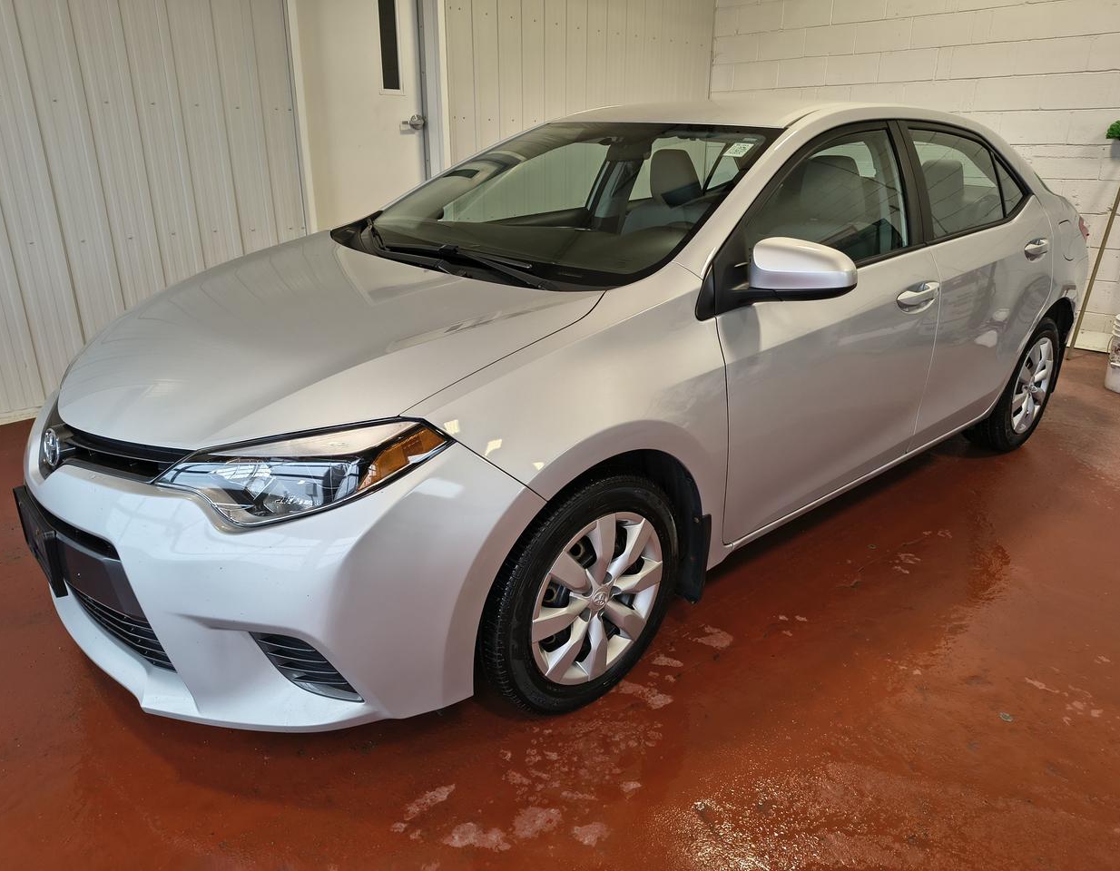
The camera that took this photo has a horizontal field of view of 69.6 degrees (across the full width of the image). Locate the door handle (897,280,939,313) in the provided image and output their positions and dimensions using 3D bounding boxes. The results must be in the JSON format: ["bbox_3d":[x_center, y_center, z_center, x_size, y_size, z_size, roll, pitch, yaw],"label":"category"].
[{"bbox_3d":[1.142,-0.452,2.577,0.235,0.080,0.060,-17,27,-39],"label":"door handle"}]

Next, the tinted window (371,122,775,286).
[{"bbox_3d":[0.009,-0.808,2.615,0.870,0.100,1.490,-44,41,-23],"label":"tinted window"}]

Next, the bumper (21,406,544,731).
[{"bbox_3d":[-0.899,0.135,2.115,0.790,0.620,1.750,-17,27,-39],"label":"bumper"}]

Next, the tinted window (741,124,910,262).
[{"bbox_3d":[0.798,-0.692,2.369,0.950,0.440,0.050,-17,1,-39],"label":"tinted window"}]

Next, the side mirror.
[{"bbox_3d":[0.588,-0.416,2.000,0.240,0.165,0.190,17,26,37],"label":"side mirror"}]

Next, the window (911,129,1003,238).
[{"bbox_3d":[1.466,-0.924,2.934,0.680,0.390,0.050,-17,1,-39],"label":"window"}]

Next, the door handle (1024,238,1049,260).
[{"bbox_3d":[1.870,-0.734,3.176,0.230,0.080,0.060,-17,27,-39],"label":"door handle"}]

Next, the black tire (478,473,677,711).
[{"bbox_3d":[0.026,0.359,1.993,0.632,0.626,0.210,-18,27,-40],"label":"black tire"}]

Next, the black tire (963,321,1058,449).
[{"bbox_3d":[2.045,-0.255,3.678,0.632,0.626,0.210,-17,27,-39],"label":"black tire"}]

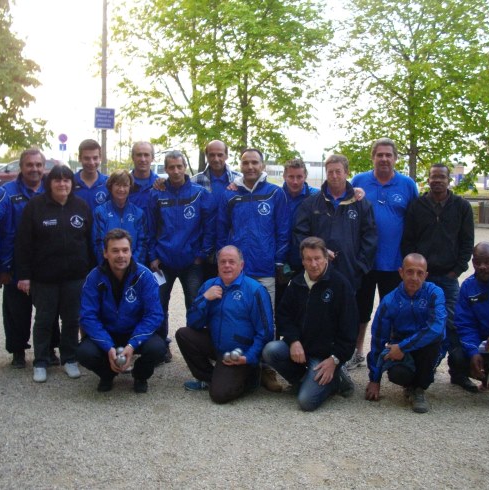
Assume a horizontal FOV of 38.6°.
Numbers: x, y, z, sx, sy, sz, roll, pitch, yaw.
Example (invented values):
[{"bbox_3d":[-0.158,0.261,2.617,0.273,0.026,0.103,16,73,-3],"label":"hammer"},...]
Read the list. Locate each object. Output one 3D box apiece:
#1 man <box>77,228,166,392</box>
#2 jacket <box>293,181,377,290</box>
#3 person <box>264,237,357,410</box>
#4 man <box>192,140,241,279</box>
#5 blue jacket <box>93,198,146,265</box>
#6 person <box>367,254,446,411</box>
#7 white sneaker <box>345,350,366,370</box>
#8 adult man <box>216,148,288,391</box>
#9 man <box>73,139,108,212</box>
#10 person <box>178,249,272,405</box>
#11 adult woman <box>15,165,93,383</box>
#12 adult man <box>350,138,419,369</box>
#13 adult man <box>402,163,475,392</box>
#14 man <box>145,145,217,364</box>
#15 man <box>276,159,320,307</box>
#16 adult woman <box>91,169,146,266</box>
[{"bbox_3d":[-0.922,0.464,5.234,0.640,1.140,0.680,0,6,-8],"label":"man"},{"bbox_3d":[0.702,-0.034,5.447,0.640,0.910,0.380,2,6,11],"label":"jacket"},{"bbox_3d":[0.456,0.519,4.972,0.620,1.150,0.720,3,6,18],"label":"person"},{"bbox_3d":[-0.231,0.077,5.741,0.570,1.839,0.380,1,6,-2],"label":"man"},{"bbox_3d":[-0.987,-0.076,5.557,0.470,0.620,0.310,0,6,-11],"label":"blue jacket"},{"bbox_3d":[1.162,0.580,5.009,0.570,1.048,0.700,3,6,14],"label":"person"},{"bbox_3d":[0.868,0.961,5.717,0.115,0.120,0.300,7,9,43],"label":"white sneaker"},{"bbox_3d":[0.060,0.182,5.175,0.560,1.763,0.400,2,6,4],"label":"adult man"},{"bbox_3d":[-1.277,0.053,5.791,0.530,1.837,0.360,0,6,-8],"label":"man"},{"bbox_3d":[-0.139,0.540,5.137,0.640,1.051,0.740,4,7,24],"label":"person"},{"bbox_3d":[-1.442,0.201,5.327,0.570,1.620,0.370,-1,7,-17],"label":"adult woman"},{"bbox_3d":[1.159,0.079,5.740,0.620,1.880,0.450,2,6,10],"label":"adult man"},{"bbox_3d":[1.470,0.234,5.288,0.550,1.689,0.360,3,6,14],"label":"adult man"},{"bbox_3d":[-0.508,0.115,5.718,0.570,1.745,0.380,1,6,-3],"label":"man"},{"bbox_3d":[0.436,0.156,5.748,0.550,1.706,0.380,2,6,6],"label":"man"},{"bbox_3d":[-0.992,0.197,5.587,0.470,1.590,0.330,0,6,-11],"label":"adult woman"}]

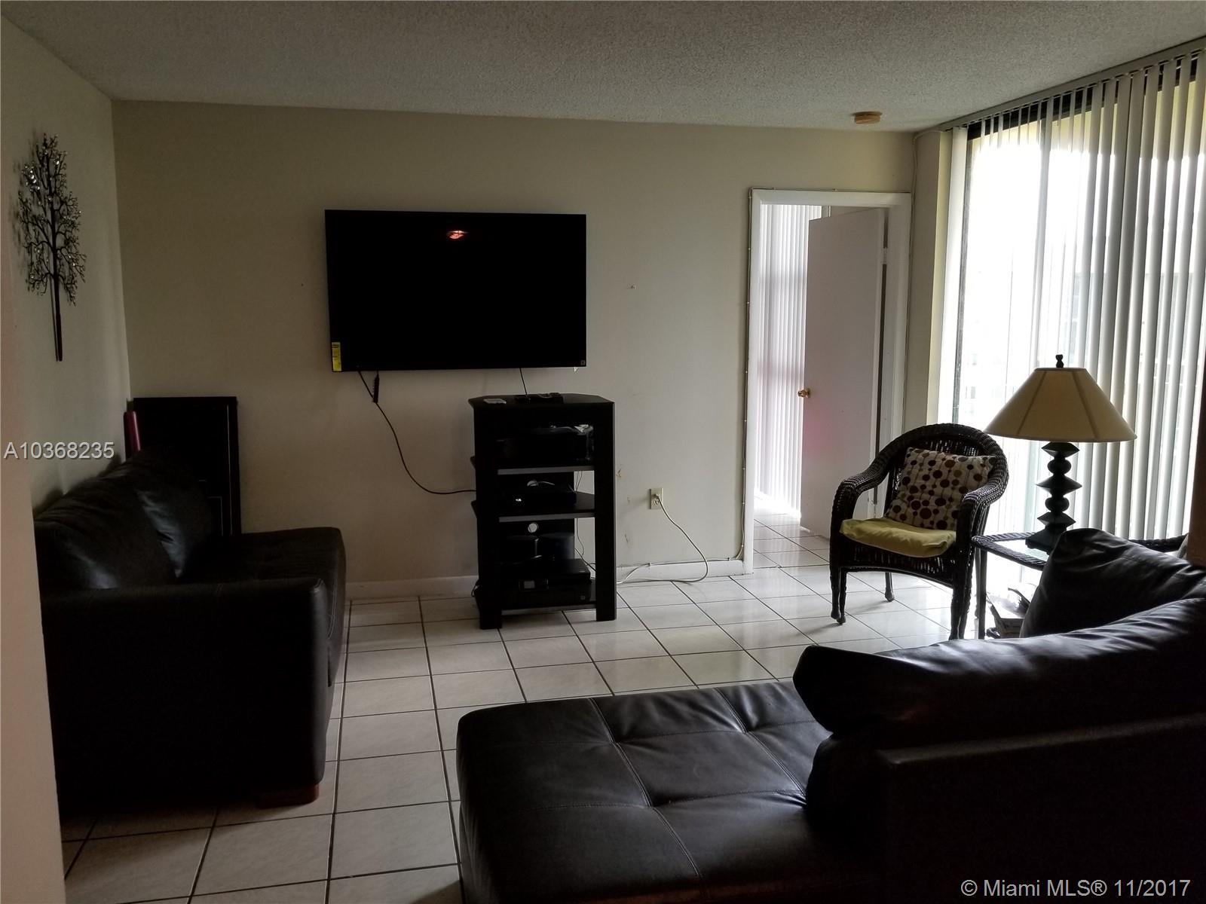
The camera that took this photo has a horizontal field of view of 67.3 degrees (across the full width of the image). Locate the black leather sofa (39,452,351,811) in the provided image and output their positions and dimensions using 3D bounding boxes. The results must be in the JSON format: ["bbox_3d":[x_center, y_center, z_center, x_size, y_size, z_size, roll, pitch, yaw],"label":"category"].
[{"bbox_3d":[-1.429,0.499,3.257,0.960,0.870,1.580,-2,8,-14],"label":"black leather sofa"}]

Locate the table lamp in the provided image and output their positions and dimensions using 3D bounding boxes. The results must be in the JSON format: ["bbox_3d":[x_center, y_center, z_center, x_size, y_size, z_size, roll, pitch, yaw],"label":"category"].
[{"bbox_3d":[1.699,0.000,3.352,0.495,0.711,0.495,-2,8,-14],"label":"table lamp"}]

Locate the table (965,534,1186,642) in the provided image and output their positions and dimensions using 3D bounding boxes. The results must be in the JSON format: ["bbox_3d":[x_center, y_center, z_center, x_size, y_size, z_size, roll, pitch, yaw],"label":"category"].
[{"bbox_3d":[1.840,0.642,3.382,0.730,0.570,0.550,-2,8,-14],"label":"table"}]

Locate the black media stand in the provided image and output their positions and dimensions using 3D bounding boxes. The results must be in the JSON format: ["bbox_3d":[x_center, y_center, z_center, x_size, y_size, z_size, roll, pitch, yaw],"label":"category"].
[{"bbox_3d":[-0.308,0.267,4.401,0.650,1.030,0.480,-2,8,-14],"label":"black media stand"}]

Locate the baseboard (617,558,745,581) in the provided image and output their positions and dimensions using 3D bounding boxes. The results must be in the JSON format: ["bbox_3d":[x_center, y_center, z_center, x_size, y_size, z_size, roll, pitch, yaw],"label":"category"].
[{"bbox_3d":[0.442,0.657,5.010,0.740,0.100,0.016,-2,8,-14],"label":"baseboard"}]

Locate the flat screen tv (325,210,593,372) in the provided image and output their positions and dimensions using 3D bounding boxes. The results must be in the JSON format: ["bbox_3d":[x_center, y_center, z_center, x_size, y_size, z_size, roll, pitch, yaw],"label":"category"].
[{"bbox_3d":[-0.689,-0.778,4.457,1.245,0.735,0.060,-2,8,-14],"label":"flat screen tv"}]

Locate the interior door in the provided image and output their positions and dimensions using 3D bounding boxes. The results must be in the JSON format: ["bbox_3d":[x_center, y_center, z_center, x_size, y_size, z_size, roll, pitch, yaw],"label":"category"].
[{"bbox_3d":[1.480,-0.418,5.668,0.045,2.030,0.760,-2,8,-18],"label":"interior door"}]

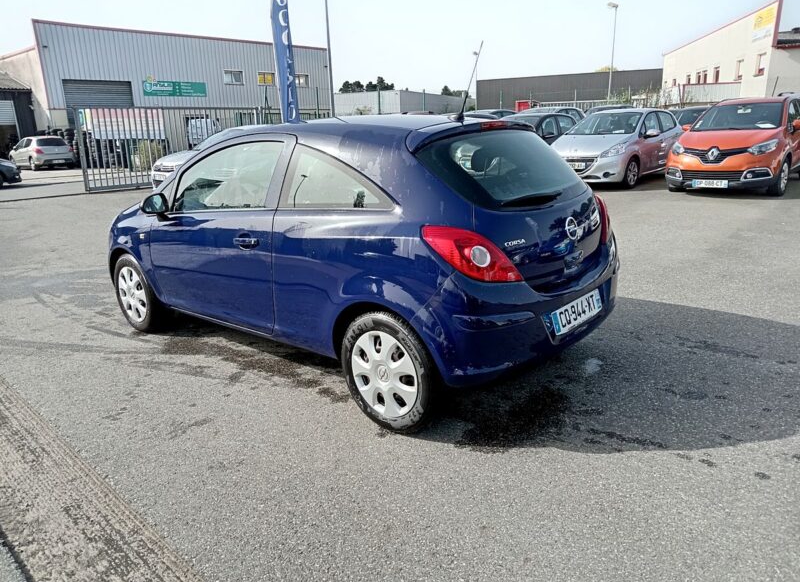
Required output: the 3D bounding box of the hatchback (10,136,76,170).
[{"bbox_3d":[-16.441,-6.315,26.415,4.250,1.490,1.810,11,21,39],"label":"hatchback"}]

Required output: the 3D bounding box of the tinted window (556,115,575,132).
[{"bbox_3d":[4.020,-3.980,13.850,0.820,0.420,0.120,-18,22,-41],"label":"tinted window"}]

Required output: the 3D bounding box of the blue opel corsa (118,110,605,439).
[{"bbox_3d":[-0.603,-0.421,4.047,3.990,1.480,1.750,11,21,39],"label":"blue opel corsa"}]

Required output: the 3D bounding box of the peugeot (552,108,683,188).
[{"bbox_3d":[4.518,-2.999,11.937,1.760,1.460,3.960,12,22,41],"label":"peugeot"}]

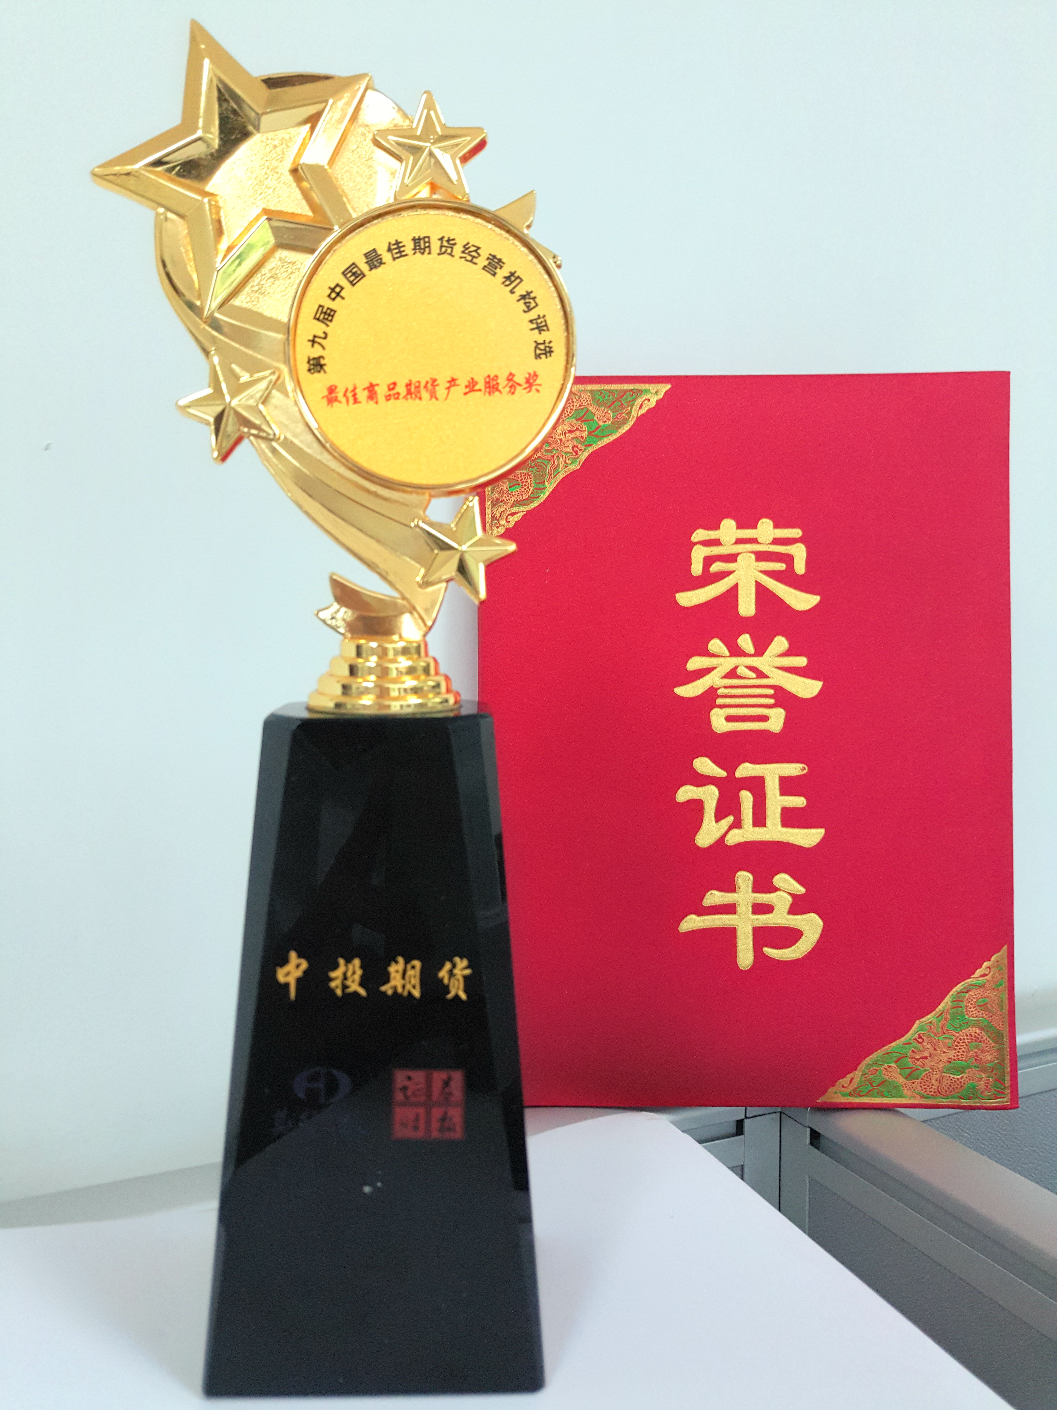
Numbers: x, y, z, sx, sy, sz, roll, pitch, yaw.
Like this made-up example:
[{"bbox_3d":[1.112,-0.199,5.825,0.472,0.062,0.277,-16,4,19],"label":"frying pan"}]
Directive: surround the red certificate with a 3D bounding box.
[{"bbox_3d":[0.086,0.014,0.506,0.211,0.290,0.012,0,-1,1],"label":"red certificate"}]

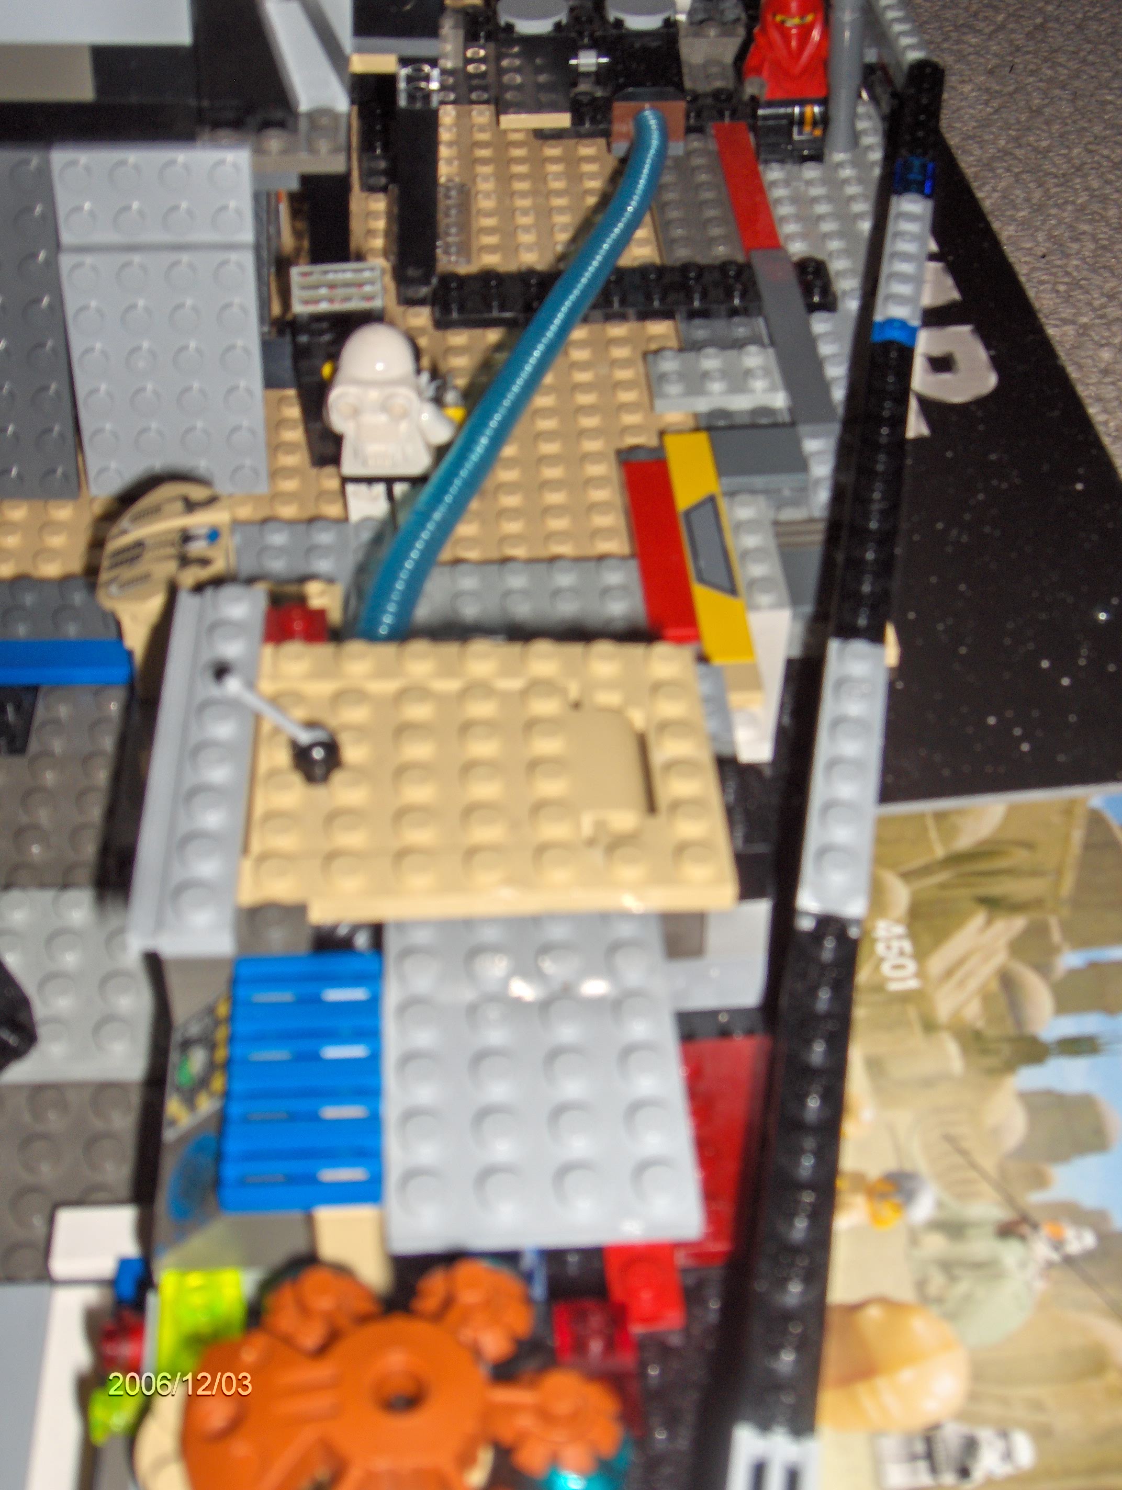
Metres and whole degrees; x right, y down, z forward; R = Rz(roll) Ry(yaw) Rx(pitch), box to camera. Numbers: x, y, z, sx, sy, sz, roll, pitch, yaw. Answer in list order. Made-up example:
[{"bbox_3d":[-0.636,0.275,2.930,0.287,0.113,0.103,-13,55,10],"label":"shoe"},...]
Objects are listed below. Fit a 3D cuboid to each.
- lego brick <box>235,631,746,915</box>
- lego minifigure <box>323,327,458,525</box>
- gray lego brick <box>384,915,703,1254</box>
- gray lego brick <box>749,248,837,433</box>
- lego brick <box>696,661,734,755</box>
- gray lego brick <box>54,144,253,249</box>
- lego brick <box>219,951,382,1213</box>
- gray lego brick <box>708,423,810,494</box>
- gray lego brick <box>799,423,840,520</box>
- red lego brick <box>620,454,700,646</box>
[{"bbox_3d":[-0.011,0.003,0.231,0.060,0.005,0.048,-1,39,-3],"label":"lego brick"},{"bbox_3d":[-0.028,-0.050,0.317,0.022,0.041,0.017,-3,43,-3],"label":"lego minifigure"},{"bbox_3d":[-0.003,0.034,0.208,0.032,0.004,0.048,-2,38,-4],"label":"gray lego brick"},{"bbox_3d":[0.044,-0.078,0.366,0.008,0.003,0.064,-2,42,-3],"label":"gray lego brick"},{"bbox_3d":[0.020,-0.005,0.297,0.011,0.005,0.016,-3,43,-3],"label":"lego brick"},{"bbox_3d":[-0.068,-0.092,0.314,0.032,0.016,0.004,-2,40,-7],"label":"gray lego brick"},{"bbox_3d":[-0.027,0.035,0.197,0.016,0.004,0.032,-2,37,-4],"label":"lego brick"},{"bbox_3d":[0.035,-0.051,0.341,0.016,0.003,0.016,-2,42,-3],"label":"gray lego brick"},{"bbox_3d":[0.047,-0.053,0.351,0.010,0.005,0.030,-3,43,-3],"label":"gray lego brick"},{"bbox_3d":[0.017,-0.033,0.322,0.008,0.003,0.048,-2,42,-3],"label":"red lego brick"}]

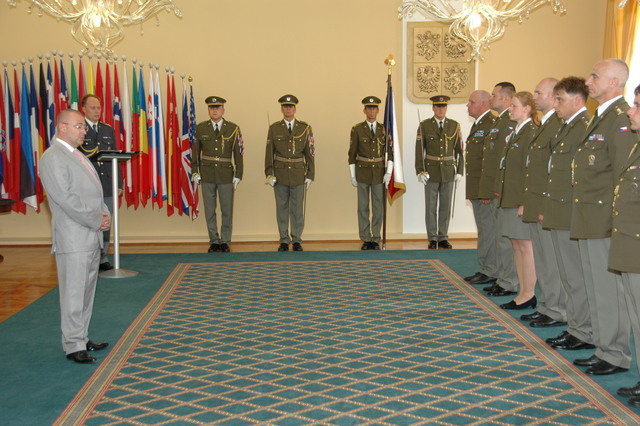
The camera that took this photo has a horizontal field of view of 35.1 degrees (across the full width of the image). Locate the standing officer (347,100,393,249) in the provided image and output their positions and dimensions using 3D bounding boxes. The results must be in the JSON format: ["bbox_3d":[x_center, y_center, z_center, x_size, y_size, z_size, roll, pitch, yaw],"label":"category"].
[{"bbox_3d":[0.620,-0.487,12.553,0.540,1.902,0.360,-1,4,-2],"label":"standing officer"}]

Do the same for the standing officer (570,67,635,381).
[{"bbox_3d":[1.712,0.015,6.042,0.360,1.851,0.540,-1,5,-8],"label":"standing officer"}]

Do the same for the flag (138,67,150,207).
[{"bbox_3d":[-2.204,-0.956,12.738,0.145,1.773,0.200,-1,5,-2],"label":"flag"}]

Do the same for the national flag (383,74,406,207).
[{"bbox_3d":[0.918,-0.896,12.484,0.310,1.611,0.200,-1,4,-2],"label":"national flag"}]

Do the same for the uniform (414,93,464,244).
[{"bbox_3d":[1.461,-0.512,12.485,0.580,1.874,0.360,-1,5,-2],"label":"uniform"}]

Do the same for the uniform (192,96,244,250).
[{"bbox_3d":[-1.257,-0.477,12.540,0.600,1.919,0.370,-1,4,-2],"label":"uniform"}]

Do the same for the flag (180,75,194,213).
[{"bbox_3d":[-1.724,-0.870,13.224,0.200,1.837,0.220,-1,4,-2],"label":"flag"}]

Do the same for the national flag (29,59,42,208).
[{"bbox_3d":[-3.631,-0.973,12.947,0.200,1.912,0.220,-1,4,-2],"label":"national flag"}]

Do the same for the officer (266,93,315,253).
[{"bbox_3d":[-0.370,-0.484,12.486,0.600,1.929,0.370,-1,4,-2],"label":"officer"}]

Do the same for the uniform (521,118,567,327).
[{"bbox_3d":[1.667,0.034,7.507,0.340,1.579,0.520,-1,5,-8],"label":"uniform"}]

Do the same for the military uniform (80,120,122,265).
[{"bbox_3d":[-2.343,-0.204,10.836,0.520,1.564,0.340,-3,5,-26],"label":"military uniform"}]

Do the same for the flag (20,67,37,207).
[{"bbox_3d":[-3.641,-0.952,12.683,0.219,1.816,0.220,-1,5,-2],"label":"flag"}]

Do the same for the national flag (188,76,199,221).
[{"bbox_3d":[-1.646,-0.838,13.229,0.170,1.851,0.220,-1,4,-2],"label":"national flag"}]

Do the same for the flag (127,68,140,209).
[{"bbox_3d":[-2.338,-0.956,12.733,0.176,1.823,0.200,-1,5,-2],"label":"flag"}]

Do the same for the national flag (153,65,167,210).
[{"bbox_3d":[-2.011,-0.931,12.748,0.183,1.800,0.200,-1,5,-2],"label":"national flag"}]

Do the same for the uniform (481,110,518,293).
[{"bbox_3d":[1.576,-0.086,8.868,0.340,1.615,0.520,-1,4,-10],"label":"uniform"}]

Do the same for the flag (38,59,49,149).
[{"bbox_3d":[-3.460,-1.008,12.685,0.144,1.804,0.200,-1,5,-2],"label":"flag"}]

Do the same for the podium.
[{"bbox_3d":[-2.068,0.013,10.343,0.480,1.300,0.420,-2,4,-17],"label":"podium"}]

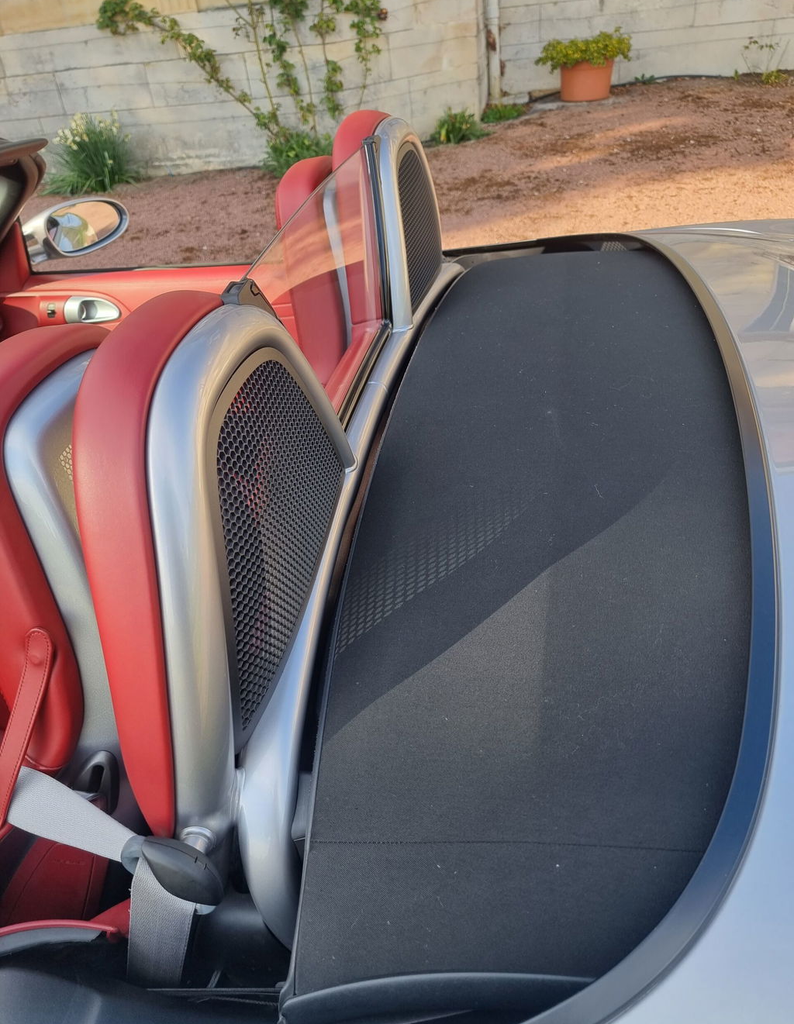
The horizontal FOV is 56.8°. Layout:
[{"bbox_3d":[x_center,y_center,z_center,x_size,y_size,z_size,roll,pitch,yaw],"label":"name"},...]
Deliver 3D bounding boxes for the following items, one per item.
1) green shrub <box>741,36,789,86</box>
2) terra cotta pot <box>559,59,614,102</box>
[{"bbox_3d":[2.875,-3.511,5.694,0.350,0.330,0.250,-5,38,4],"label":"green shrub"},{"bbox_3d":[1.512,-3.477,5.871,0.420,0.280,0.420,-5,38,4],"label":"terra cotta pot"}]

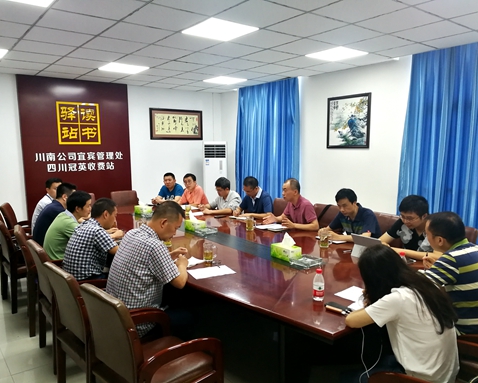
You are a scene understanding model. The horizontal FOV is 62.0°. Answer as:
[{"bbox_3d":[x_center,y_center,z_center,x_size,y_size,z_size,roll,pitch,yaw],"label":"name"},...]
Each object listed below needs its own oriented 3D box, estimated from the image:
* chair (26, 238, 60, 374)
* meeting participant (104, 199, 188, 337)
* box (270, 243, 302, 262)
[{"bbox_3d":[-1.304,0.824,3.137,0.580,0.940,0.570,-6,8,-39],"label":"chair"},{"bbox_3d":[-0.586,0.708,2.689,0.740,1.250,0.530,-6,8,-38],"label":"meeting participant"},{"bbox_3d":[0.369,0.471,3.090,0.126,0.090,0.206,-5,8,-36],"label":"box"}]

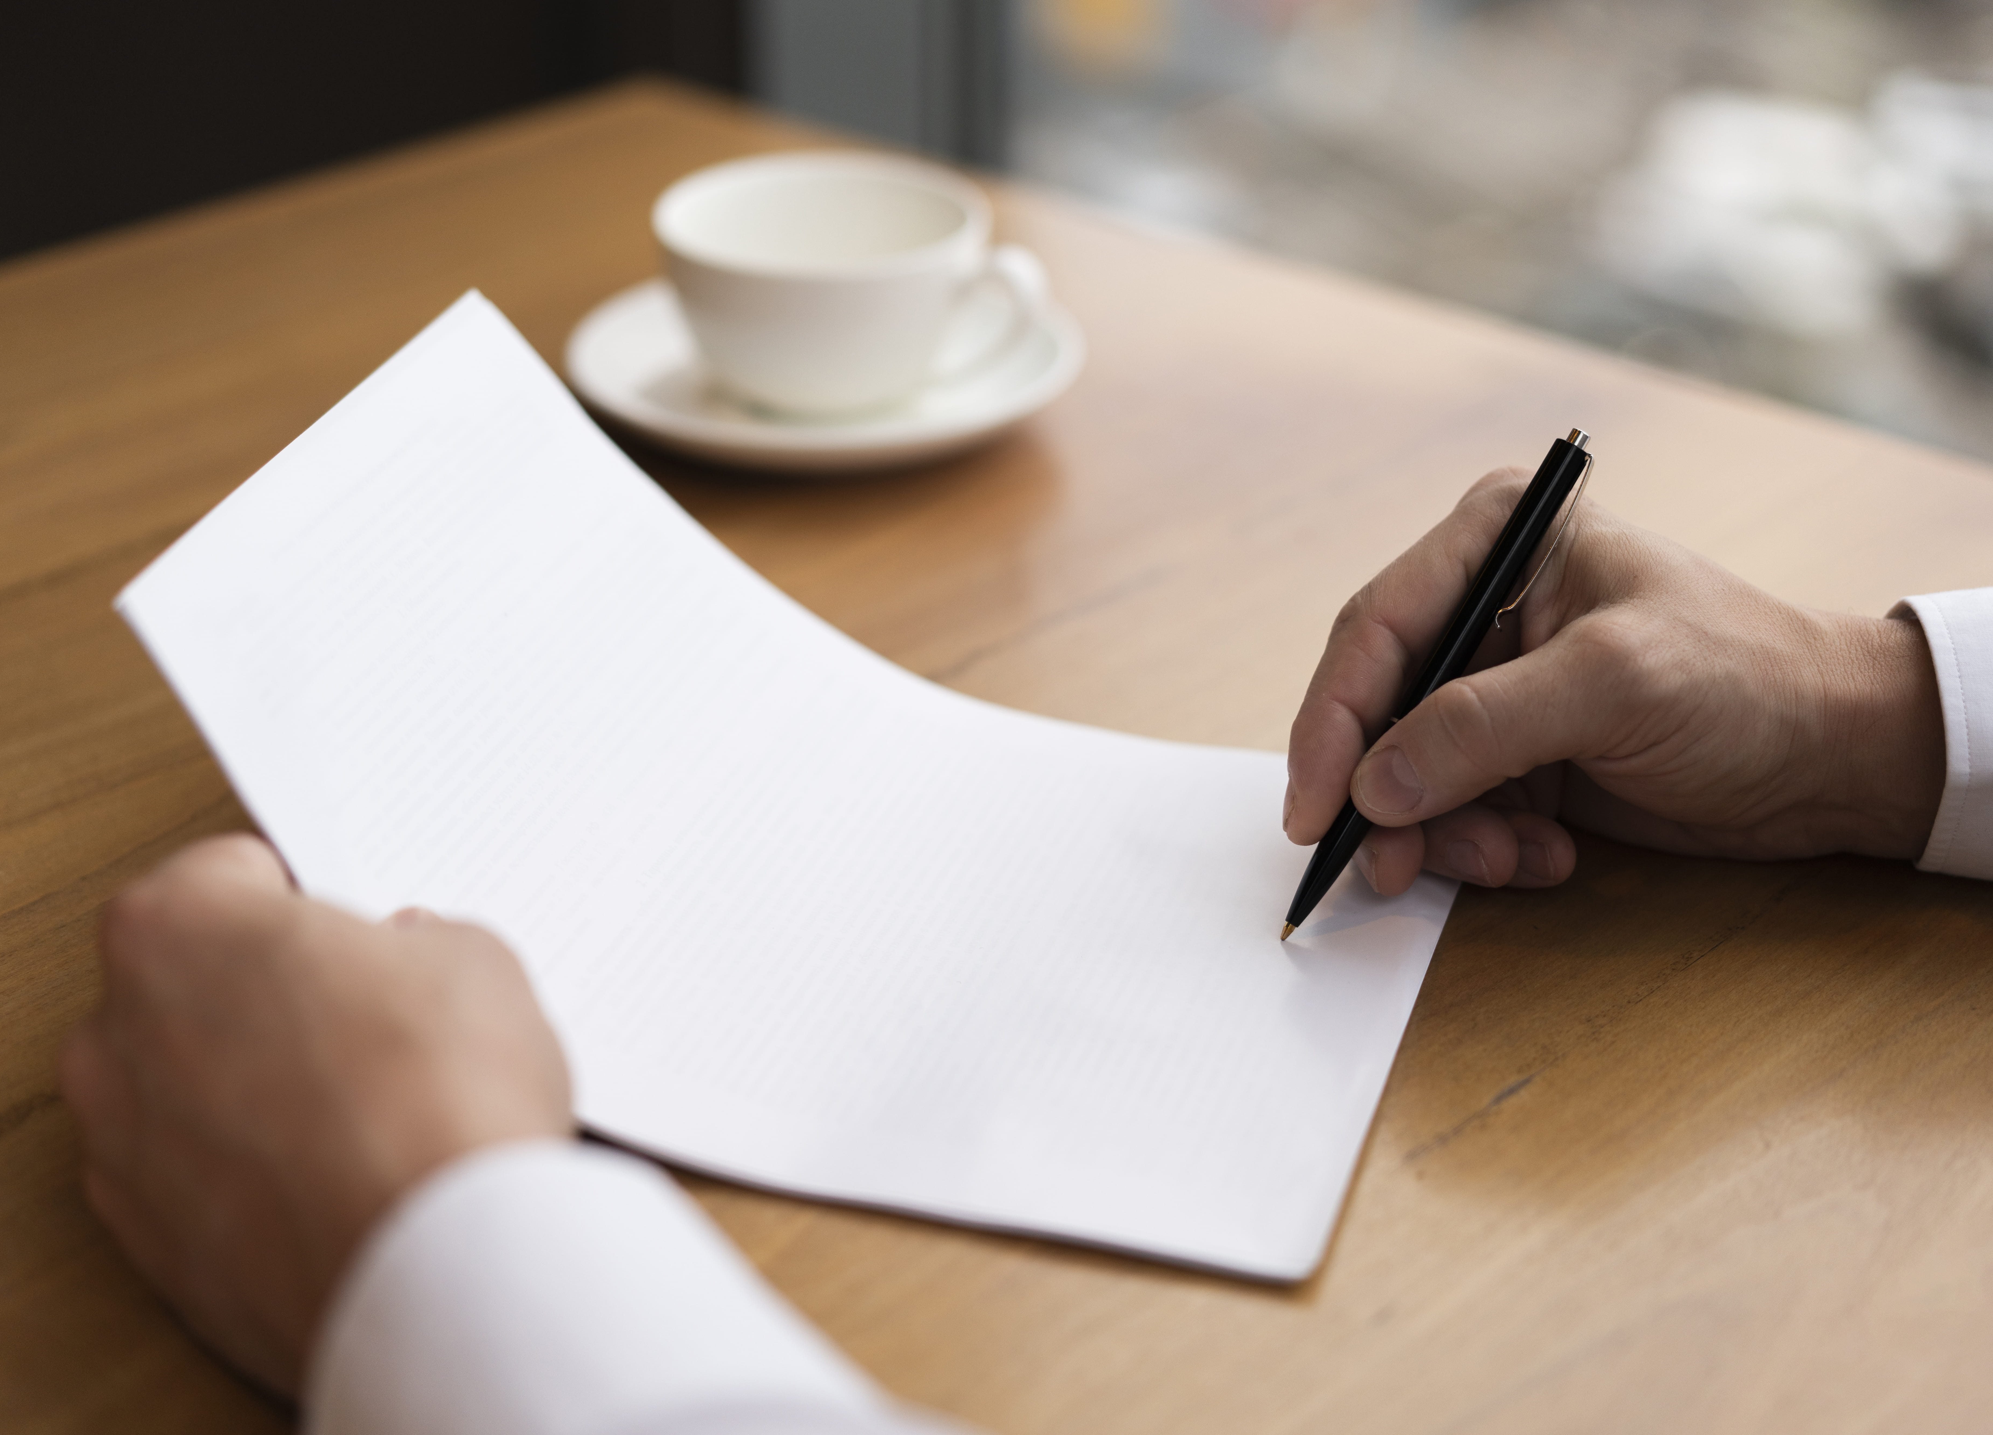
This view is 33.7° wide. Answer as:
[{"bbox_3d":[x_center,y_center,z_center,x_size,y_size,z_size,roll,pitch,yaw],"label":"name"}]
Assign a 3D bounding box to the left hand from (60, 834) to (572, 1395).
[{"bbox_3d":[-0.138,0.071,0.643,0.102,0.078,0.130,-13,32,-23],"label":"left hand"}]

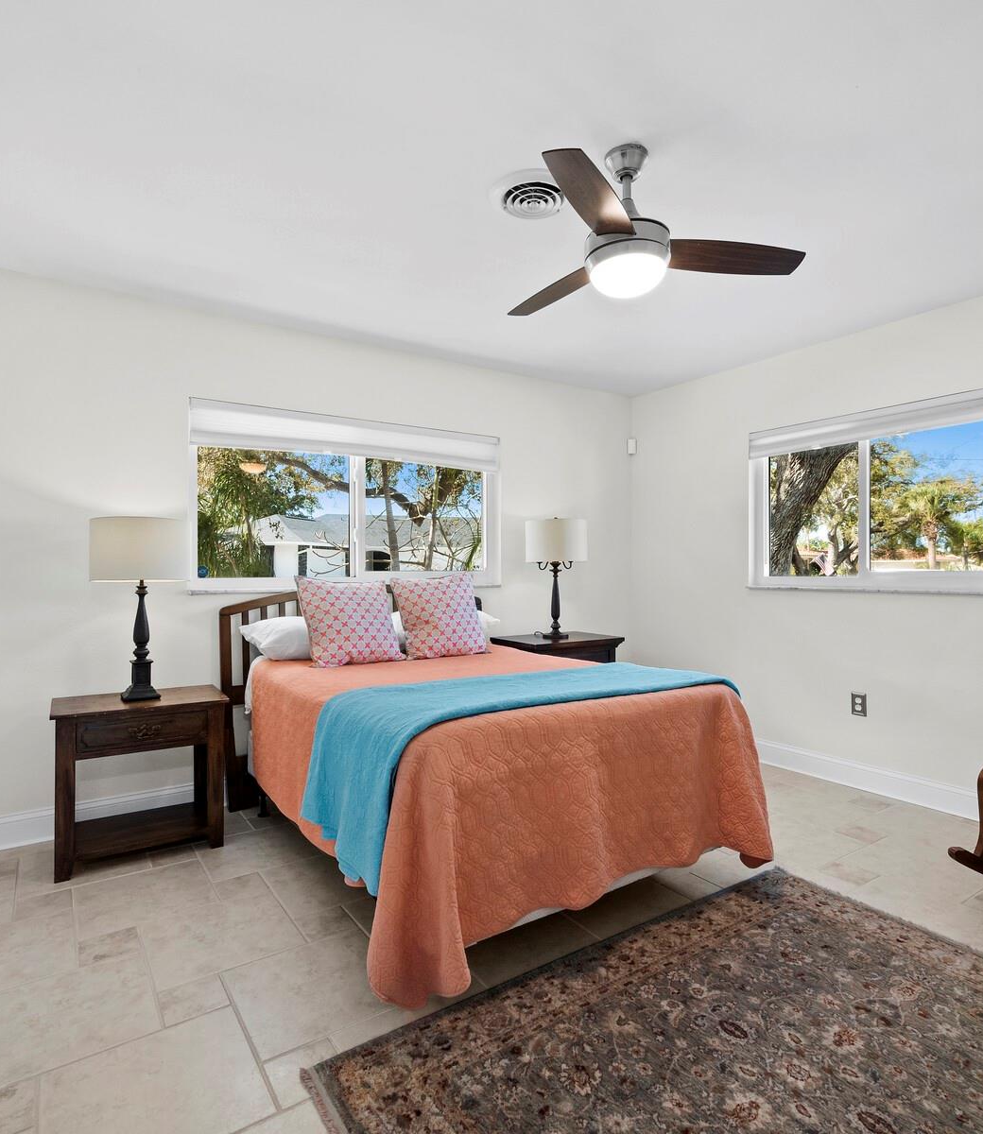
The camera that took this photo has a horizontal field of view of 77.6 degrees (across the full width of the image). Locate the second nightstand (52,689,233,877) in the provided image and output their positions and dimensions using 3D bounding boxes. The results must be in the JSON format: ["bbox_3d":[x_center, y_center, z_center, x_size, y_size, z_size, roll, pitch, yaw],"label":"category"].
[{"bbox_3d":[-1.508,0.891,2.633,0.630,0.637,0.403,0,0,-33],"label":"second nightstand"}]

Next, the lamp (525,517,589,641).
[{"bbox_3d":[0.421,0.069,3.944,0.388,0.776,0.388,0,0,0],"label":"lamp"}]

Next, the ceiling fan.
[{"bbox_3d":[0.454,-1.053,1.880,1.008,0.433,1.038,0,0,0],"label":"ceiling fan"}]

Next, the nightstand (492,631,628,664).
[{"bbox_3d":[0.427,0.832,3.936,0.685,0.751,0.454,0,0,-33],"label":"nightstand"}]

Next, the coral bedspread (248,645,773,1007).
[{"bbox_3d":[-0.083,0.805,2.645,1.492,0.685,1.814,0,0,-33],"label":"coral bedspread"}]

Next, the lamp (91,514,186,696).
[{"bbox_3d":[-1.531,0.178,2.672,0.366,0.788,0.366,0,0,-33],"label":"lamp"}]

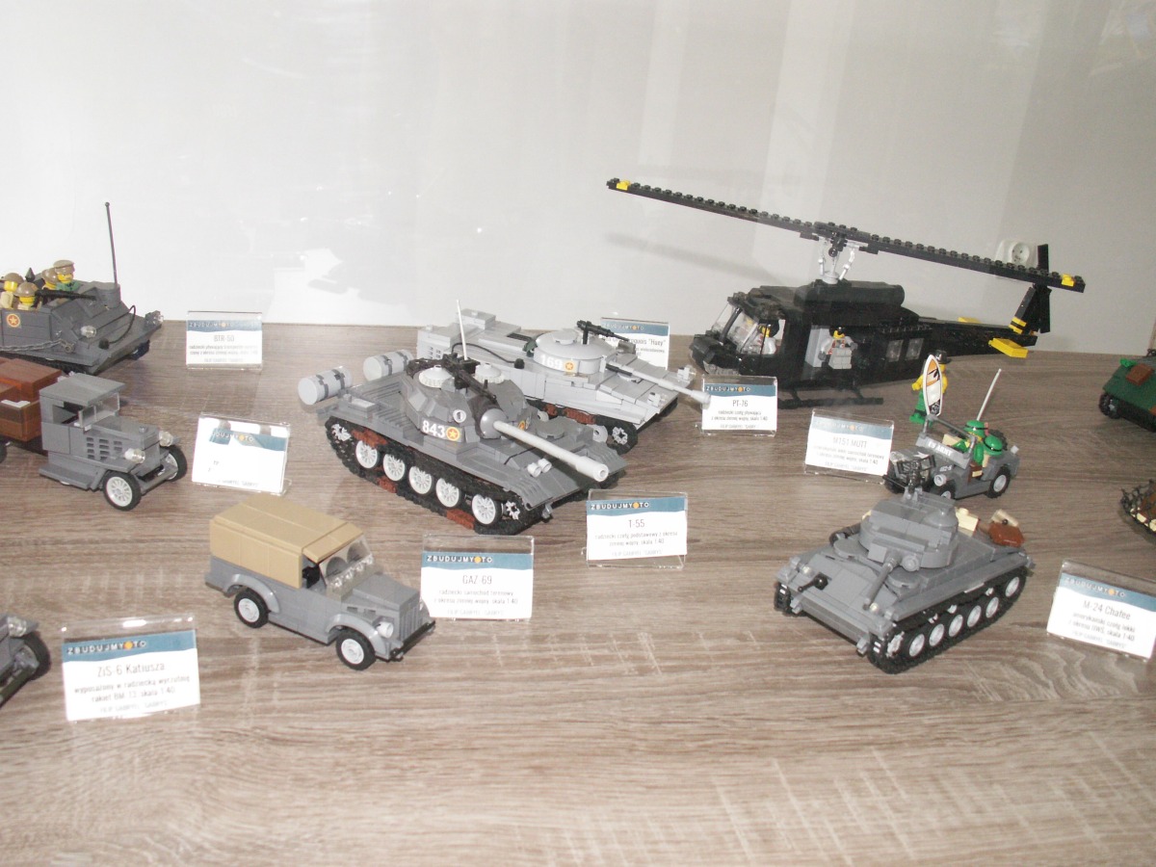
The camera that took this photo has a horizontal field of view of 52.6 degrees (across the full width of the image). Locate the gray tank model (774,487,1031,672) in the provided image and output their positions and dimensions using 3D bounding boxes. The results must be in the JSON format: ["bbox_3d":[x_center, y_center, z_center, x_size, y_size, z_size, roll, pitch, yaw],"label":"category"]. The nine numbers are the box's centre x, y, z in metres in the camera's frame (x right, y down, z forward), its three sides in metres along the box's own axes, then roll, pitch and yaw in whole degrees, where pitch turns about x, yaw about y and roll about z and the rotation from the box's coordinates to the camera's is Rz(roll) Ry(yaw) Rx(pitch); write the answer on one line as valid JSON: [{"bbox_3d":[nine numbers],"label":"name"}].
[{"bbox_3d":[0.164,0.060,0.578,0.129,0.067,0.069,-14,29,-38],"label":"gray tank model"}]

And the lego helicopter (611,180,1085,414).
[{"bbox_3d":[0.202,-0.096,0.863,0.345,0.141,0.155,-1,24,-16],"label":"lego helicopter"}]

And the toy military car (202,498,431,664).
[{"bbox_3d":[-0.117,0.066,0.536,0.101,0.050,0.046,15,25,21],"label":"toy military car"}]

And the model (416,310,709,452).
[{"bbox_3d":[-0.006,-0.043,0.798,0.199,0.066,0.076,14,24,20],"label":"model"}]

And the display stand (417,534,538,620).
[{"bbox_3d":[-0.047,0.067,0.551,0.050,0.038,0.018,2,23,-7],"label":"display stand"}]

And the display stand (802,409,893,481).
[{"bbox_3d":[0.176,0.008,0.756,0.051,0.031,0.004,8,6,6],"label":"display stand"}]

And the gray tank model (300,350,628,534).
[{"bbox_3d":[-0.065,-0.006,0.672,0.205,0.077,0.084,22,28,34],"label":"gray tank model"}]

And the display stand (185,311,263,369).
[{"bbox_3d":[-0.249,-0.066,0.825,0.050,0.038,0.018,0,23,-13],"label":"display stand"}]

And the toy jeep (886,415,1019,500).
[{"bbox_3d":[0.241,0.015,0.743,0.087,0.050,0.044,-11,28,-34],"label":"toy jeep"}]

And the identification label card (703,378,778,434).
[{"bbox_3d":[0.112,-0.020,0.808,0.051,0.038,0.019,2,23,-9],"label":"identification label card"}]

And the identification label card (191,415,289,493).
[{"bbox_3d":[-0.187,0.011,0.655,0.050,0.038,0.018,7,23,5],"label":"identification label card"}]

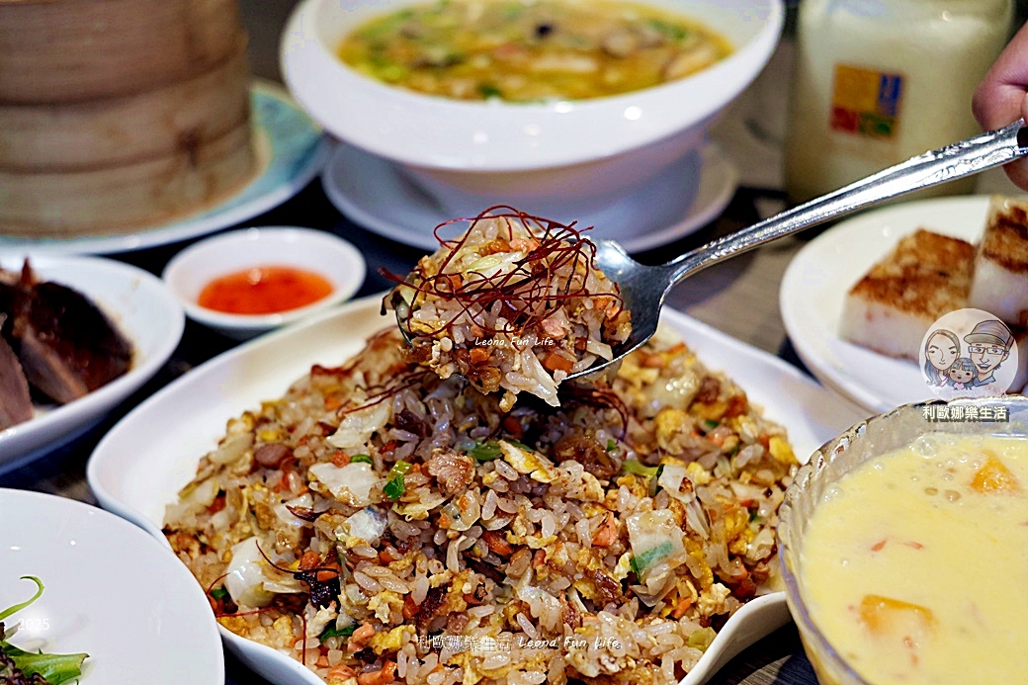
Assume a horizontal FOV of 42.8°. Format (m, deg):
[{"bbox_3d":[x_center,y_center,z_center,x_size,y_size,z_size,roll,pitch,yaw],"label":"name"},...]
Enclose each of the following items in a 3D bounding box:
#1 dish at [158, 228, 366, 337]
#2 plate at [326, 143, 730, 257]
[{"bbox_3d":[-0.104,-0.018,0.555,0.084,0.025,0.084,0,32,0],"label":"dish"},{"bbox_3d":[0.008,-0.078,0.652,0.204,0.023,0.204,0,32,0],"label":"plate"}]

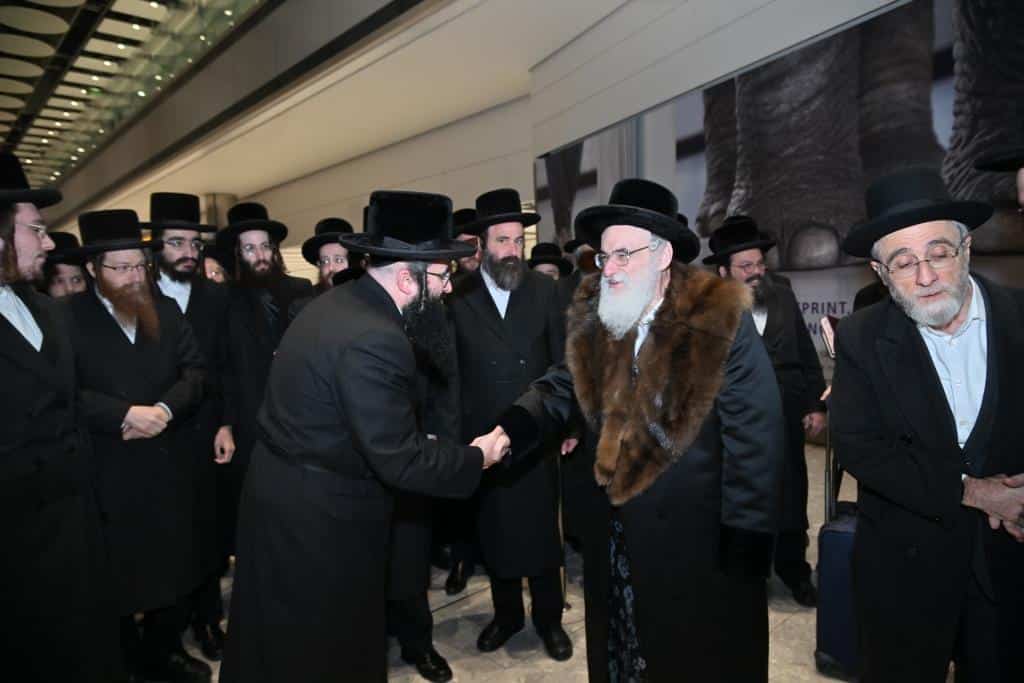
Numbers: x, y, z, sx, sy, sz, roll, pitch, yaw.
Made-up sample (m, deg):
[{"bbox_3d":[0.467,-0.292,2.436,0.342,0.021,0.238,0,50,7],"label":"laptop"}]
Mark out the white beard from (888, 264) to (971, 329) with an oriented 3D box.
[{"bbox_3d":[0.889,-0.093,1.450,0.155,0.135,0.110,-8,13,30],"label":"white beard"}]

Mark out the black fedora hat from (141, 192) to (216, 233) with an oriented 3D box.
[{"bbox_3d":[-1.431,-0.556,2.930,0.300,0.150,0.320,-3,3,-38],"label":"black fedora hat"}]

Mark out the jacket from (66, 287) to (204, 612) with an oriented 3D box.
[{"bbox_3d":[-1.334,0.369,2.400,0.530,1.100,0.350,-1,2,-41],"label":"jacket"}]

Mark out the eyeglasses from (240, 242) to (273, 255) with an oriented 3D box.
[{"bbox_3d":[-1.167,-0.410,3.048,0.140,0.045,0.140,-2,2,-43],"label":"eyeglasses"}]

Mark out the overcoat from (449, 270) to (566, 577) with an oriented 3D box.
[{"bbox_3d":[-0.014,0.321,2.770,0.540,1.210,0.330,-1,3,-6],"label":"overcoat"}]

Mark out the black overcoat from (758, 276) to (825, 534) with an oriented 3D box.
[{"bbox_3d":[1.270,0.302,3.380,0.580,1.230,0.350,0,2,0],"label":"black overcoat"}]

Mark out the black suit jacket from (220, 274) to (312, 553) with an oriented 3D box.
[{"bbox_3d":[-1.169,0.338,3.200,0.530,1.220,0.330,-2,3,-25],"label":"black suit jacket"}]

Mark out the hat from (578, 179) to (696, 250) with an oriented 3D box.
[{"bbox_3d":[0.338,-0.329,1.840,0.365,0.135,0.335,8,-3,-30],"label":"hat"}]

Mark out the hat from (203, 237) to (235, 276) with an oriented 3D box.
[{"bbox_3d":[-1.462,-0.423,3.400,0.330,0.135,0.360,-1,2,-27],"label":"hat"}]

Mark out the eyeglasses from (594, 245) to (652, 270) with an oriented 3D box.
[{"bbox_3d":[0.313,-0.232,1.815,0.140,0.045,0.140,-17,10,-28],"label":"eyeglasses"}]

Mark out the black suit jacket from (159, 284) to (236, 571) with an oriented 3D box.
[{"bbox_3d":[-1.360,0.361,2.870,0.530,1.220,0.330,-2,3,-32],"label":"black suit jacket"}]

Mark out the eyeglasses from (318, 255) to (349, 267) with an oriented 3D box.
[{"bbox_3d":[-0.889,-0.403,3.400,0.140,0.045,0.140,-1,3,-8],"label":"eyeglasses"}]

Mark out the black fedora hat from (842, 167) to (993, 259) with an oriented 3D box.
[{"bbox_3d":[0.969,-0.310,1.640,0.330,0.138,0.360,-14,0,30],"label":"black fedora hat"}]

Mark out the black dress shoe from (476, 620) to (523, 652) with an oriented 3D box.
[{"bbox_3d":[-0.035,1.154,2.770,0.105,0.110,0.290,1,3,35],"label":"black dress shoe"}]

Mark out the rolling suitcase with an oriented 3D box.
[{"bbox_3d":[1.388,0.792,2.649,0.380,0.980,0.240,1,2,25],"label":"rolling suitcase"}]

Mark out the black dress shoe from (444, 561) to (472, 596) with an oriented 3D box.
[{"bbox_3d":[-0.266,1.201,3.537,0.105,0.115,0.290,0,2,7],"label":"black dress shoe"}]

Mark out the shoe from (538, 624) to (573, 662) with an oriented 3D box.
[{"bbox_3d":[0.150,1.153,2.730,0.105,0.110,0.290,-1,3,-12],"label":"shoe"}]

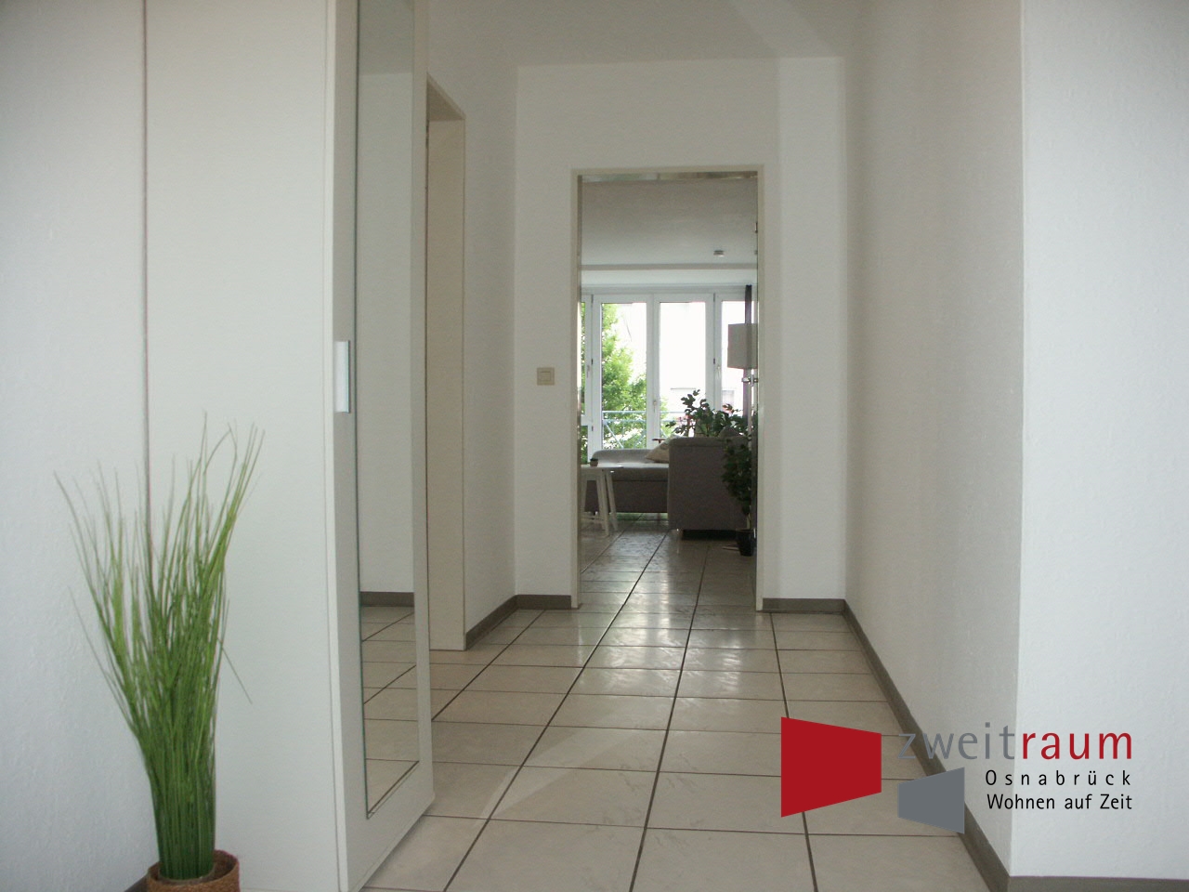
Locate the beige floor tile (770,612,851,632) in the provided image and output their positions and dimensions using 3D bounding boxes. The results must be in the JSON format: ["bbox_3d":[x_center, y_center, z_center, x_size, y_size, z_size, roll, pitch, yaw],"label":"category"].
[{"bbox_3d":[0.906,0.750,4.050,0.309,0.010,0.335,0,1,8],"label":"beige floor tile"}]

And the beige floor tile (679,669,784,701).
[{"bbox_3d":[0.439,0.778,3.104,0.333,0.010,0.327,0,1,8],"label":"beige floor tile"}]

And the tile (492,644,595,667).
[{"bbox_3d":[-0.179,0.768,3.521,0.333,0.010,0.327,0,1,8],"label":"tile"}]

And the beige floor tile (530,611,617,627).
[{"bbox_3d":[-0.085,0.752,4.159,0.333,0.010,0.327,0,1,8],"label":"beige floor tile"}]

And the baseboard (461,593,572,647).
[{"bbox_3d":[-0.294,0.731,4.025,0.264,0.062,0.852,0,1,8],"label":"baseboard"}]

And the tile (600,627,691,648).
[{"bbox_3d":[0.201,0.760,3.795,0.333,0.010,0.328,0,1,8],"label":"tile"}]

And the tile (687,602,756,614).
[{"bbox_3d":[0.595,0.745,4.338,0.274,0.010,0.205,0,1,8],"label":"tile"}]

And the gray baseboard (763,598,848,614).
[{"bbox_3d":[0.919,0.705,4.244,0.350,0.070,0.012,0,1,8],"label":"gray baseboard"}]

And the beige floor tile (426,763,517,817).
[{"bbox_3d":[-0.368,0.799,2.237,0.333,0.010,0.328,0,1,8],"label":"beige floor tile"}]

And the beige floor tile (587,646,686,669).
[{"bbox_3d":[0.156,0.770,3.480,0.333,0.010,0.326,0,1,8],"label":"beige floor tile"}]

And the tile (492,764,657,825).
[{"bbox_3d":[-0.035,0.801,2.197,0.333,0.010,0.327,0,1,8],"label":"tile"}]

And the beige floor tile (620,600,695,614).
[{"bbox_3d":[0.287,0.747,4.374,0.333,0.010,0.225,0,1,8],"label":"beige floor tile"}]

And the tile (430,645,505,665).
[{"bbox_3d":[-0.510,0.773,3.572,0.333,0.010,0.328,0,1,8],"label":"tile"}]

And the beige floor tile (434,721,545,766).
[{"bbox_3d":[-0.320,0.792,2.559,0.333,0.010,0.328,0,1,8],"label":"beige floor tile"}]

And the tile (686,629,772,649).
[{"bbox_3d":[0.539,0.771,3.792,0.333,0.010,0.326,0,1,8],"label":"tile"}]

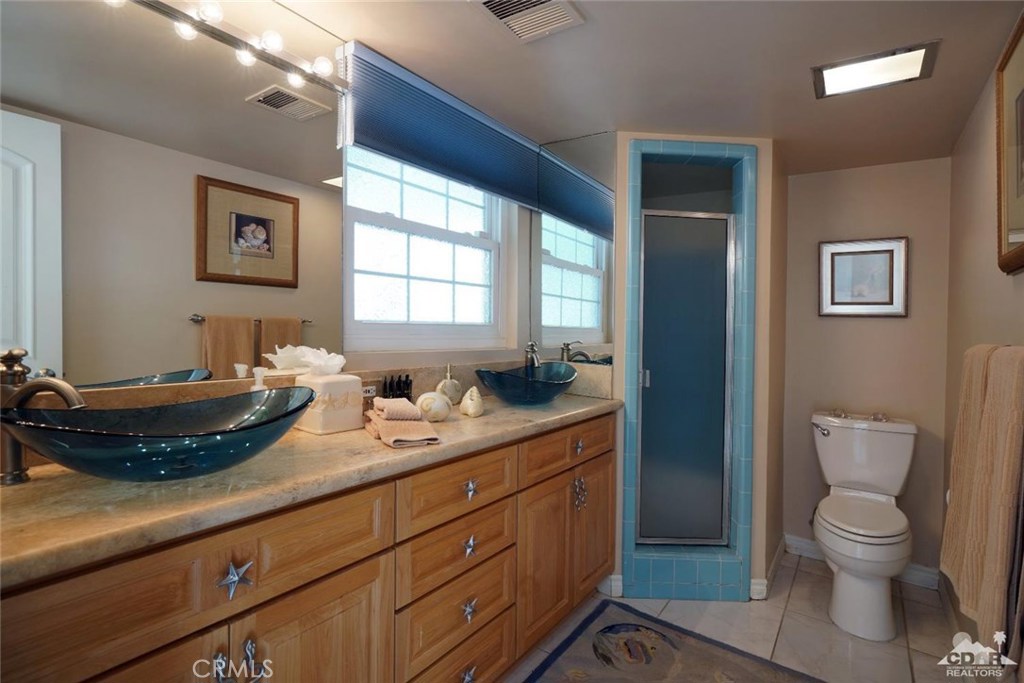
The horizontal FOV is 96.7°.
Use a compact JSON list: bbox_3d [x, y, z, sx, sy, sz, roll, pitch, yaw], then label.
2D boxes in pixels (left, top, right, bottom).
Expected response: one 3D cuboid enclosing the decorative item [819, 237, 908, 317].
[{"bbox_3d":[1.796,-0.320,2.339,0.360,0.395,0.025,1,1,37],"label":"decorative item"}]

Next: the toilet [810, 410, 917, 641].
[{"bbox_3d":[1.576,0.783,2.058,0.410,0.820,0.710,1,1,37],"label":"toilet"}]

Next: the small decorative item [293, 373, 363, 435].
[{"bbox_3d":[-0.566,0.189,1.402,0.145,0.154,0.145,1,1,40],"label":"small decorative item"}]

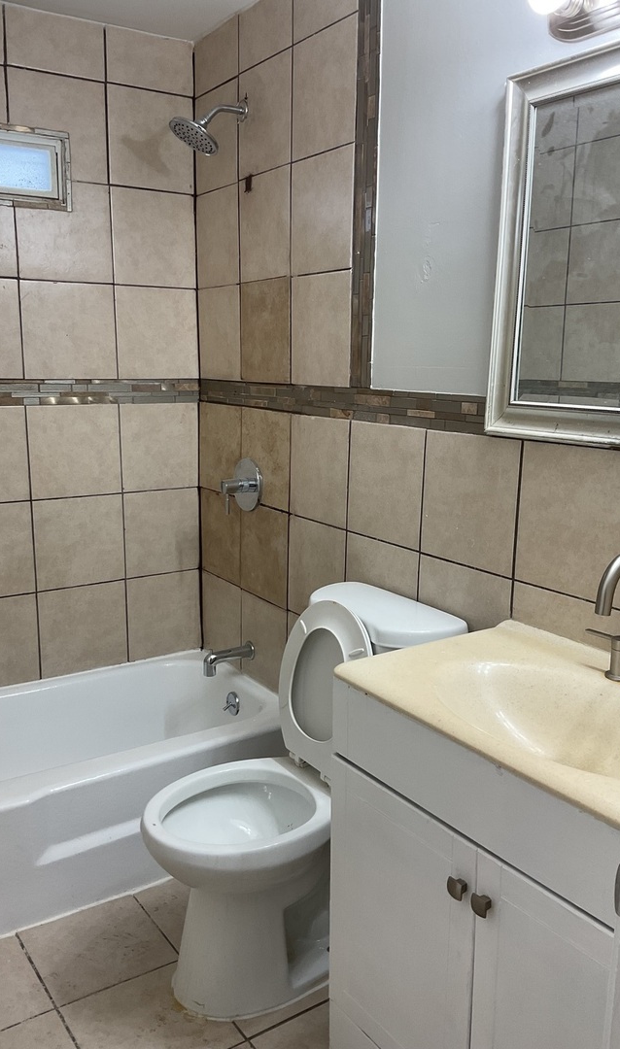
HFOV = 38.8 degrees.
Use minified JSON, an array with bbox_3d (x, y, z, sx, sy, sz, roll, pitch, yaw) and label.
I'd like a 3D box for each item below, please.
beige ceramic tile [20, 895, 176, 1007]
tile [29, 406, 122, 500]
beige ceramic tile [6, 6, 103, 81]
[{"bbox_3d":[-0.524,1.054,2.191,0.301,0.010,0.305,-7,13,-32],"label":"beige ceramic tile"},{"bbox_3d":[-0.779,-0.241,2.917,0.305,0.300,0.010,-7,13,-32],"label":"tile"},{"bbox_3d":[-0.767,-1.455,2.672,0.304,0.162,0.012,-7,13,-32],"label":"beige ceramic tile"}]

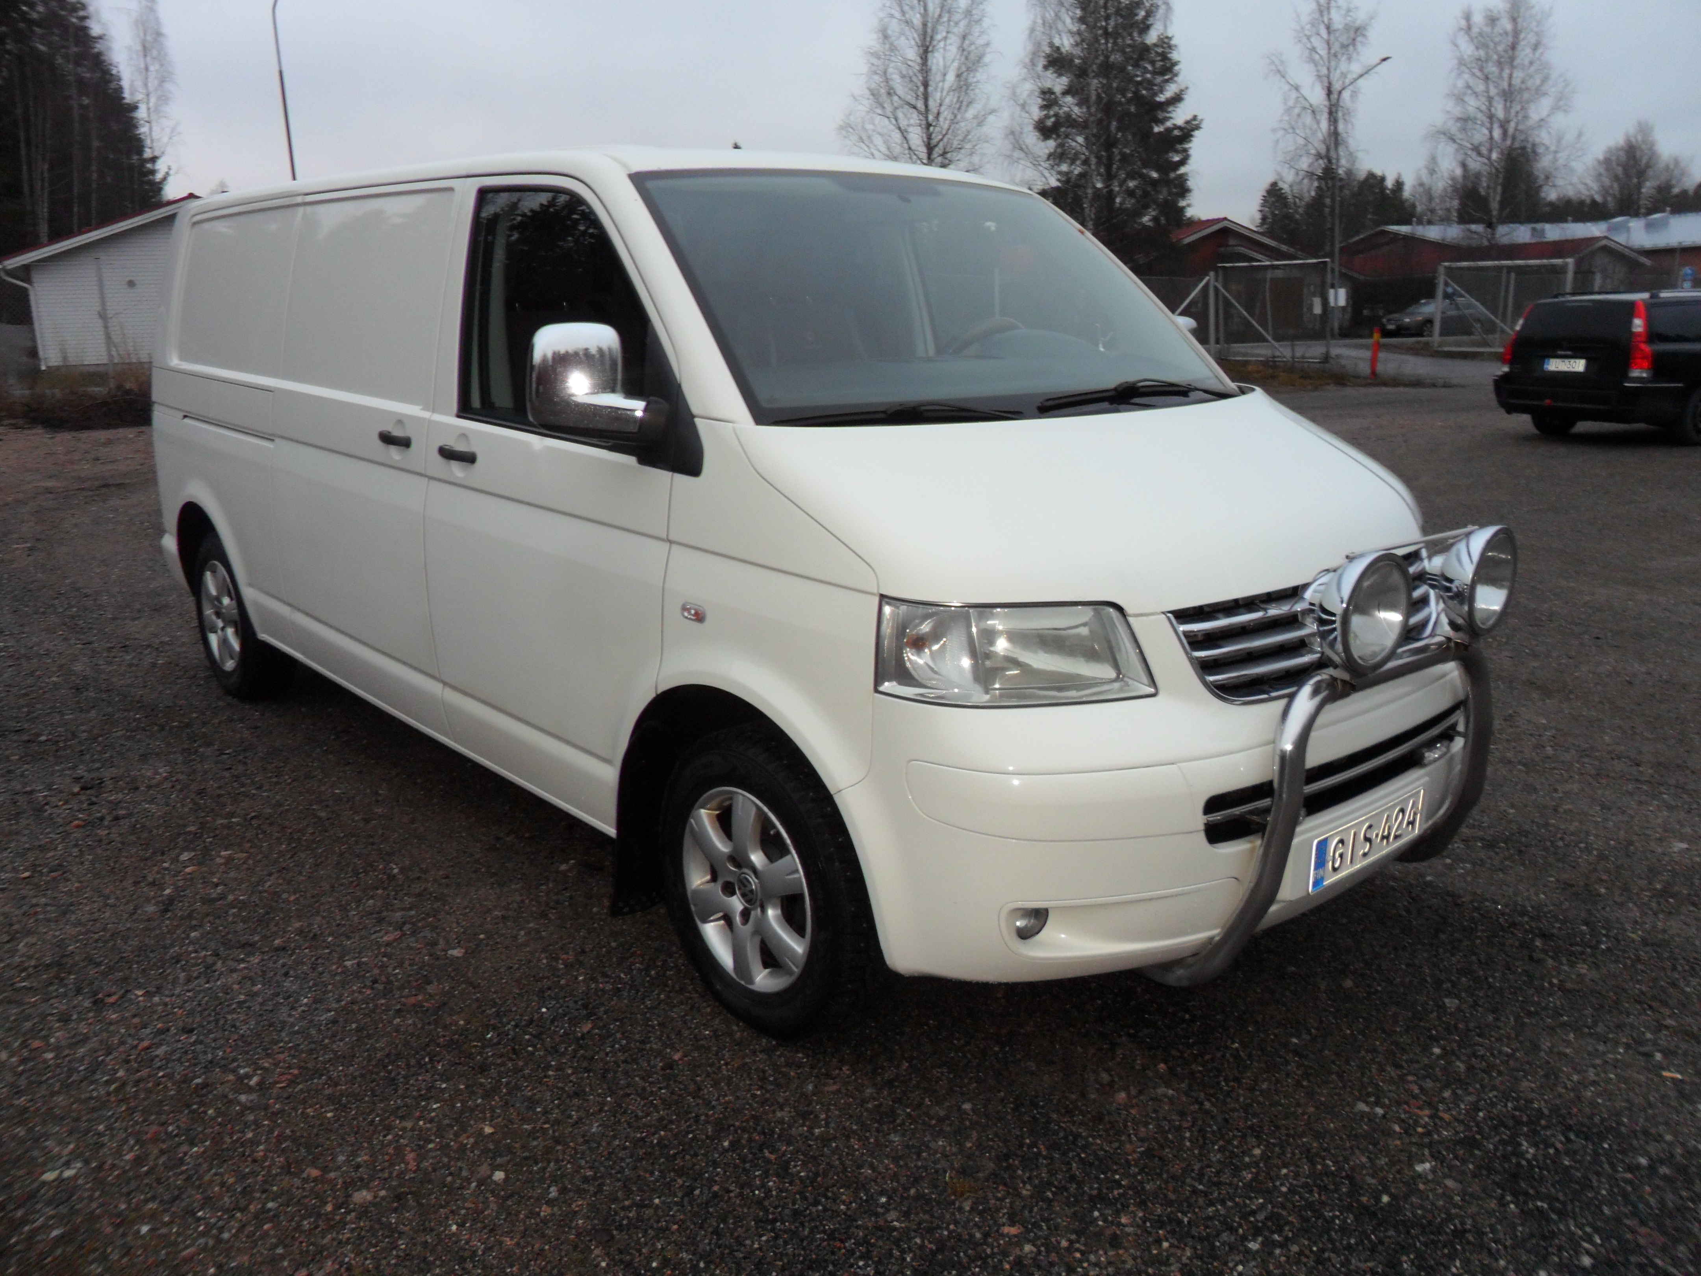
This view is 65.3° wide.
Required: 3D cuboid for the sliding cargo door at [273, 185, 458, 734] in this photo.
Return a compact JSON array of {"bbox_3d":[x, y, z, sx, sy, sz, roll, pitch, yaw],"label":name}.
[{"bbox_3d":[-1.466,-0.558,4.012,0.190,1.540,1.260,-13,19,-40],"label":"sliding cargo door"}]

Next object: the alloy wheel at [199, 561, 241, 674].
[{"bbox_3d":[-2.434,-0.097,5.309,0.165,0.440,0.440,-13,19,-40],"label":"alloy wheel"}]

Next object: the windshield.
[{"bbox_3d":[0.282,-0.852,3.255,1.700,0.140,0.920,-13,59,-40],"label":"windshield"}]

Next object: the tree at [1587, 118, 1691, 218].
[{"bbox_3d":[50.538,-26.441,84.201,6.346,12.212,6.346,8,16,29],"label":"tree"}]

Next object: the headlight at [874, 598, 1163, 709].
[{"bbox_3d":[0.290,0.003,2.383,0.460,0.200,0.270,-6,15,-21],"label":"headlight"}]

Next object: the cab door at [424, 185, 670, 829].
[{"bbox_3d":[-0.705,-0.323,3.195,0.200,1.530,1.170,-13,19,-40],"label":"cab door"}]

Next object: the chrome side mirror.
[{"bbox_3d":[-0.506,-0.515,2.688,0.265,0.240,0.150,-13,19,-40],"label":"chrome side mirror"}]

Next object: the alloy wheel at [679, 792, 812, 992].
[{"bbox_3d":[-0.166,0.518,2.852,0.165,0.440,0.440,-13,19,-40],"label":"alloy wheel"}]

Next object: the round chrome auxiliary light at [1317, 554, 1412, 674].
[{"bbox_3d":[0.901,-0.052,2.401,0.226,0.228,0.130,-11,20,-38],"label":"round chrome auxiliary light"}]

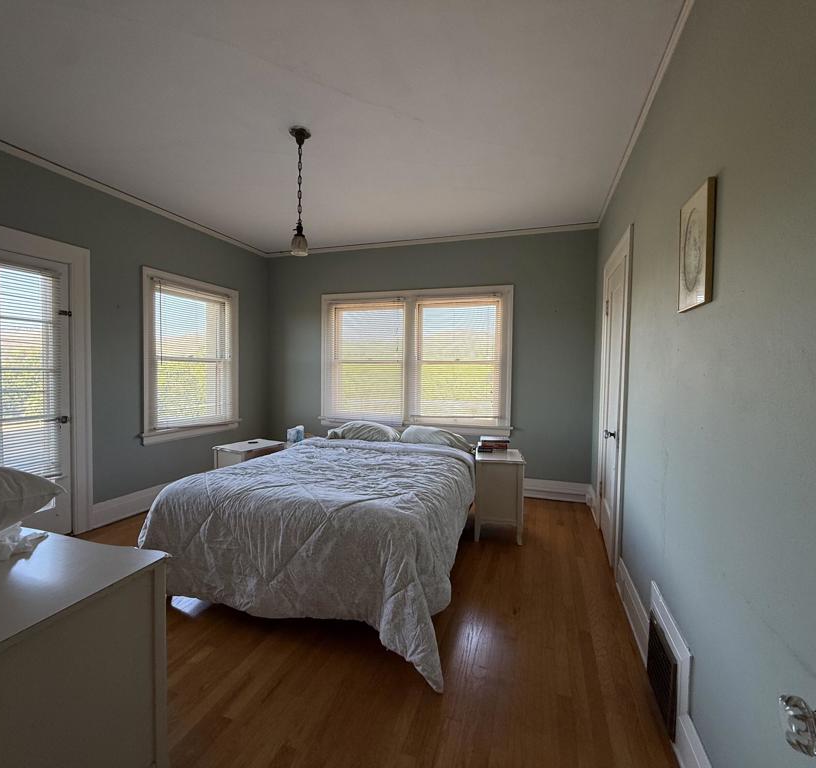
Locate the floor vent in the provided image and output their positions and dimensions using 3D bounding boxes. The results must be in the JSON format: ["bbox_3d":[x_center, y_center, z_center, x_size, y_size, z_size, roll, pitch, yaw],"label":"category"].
[{"bbox_3d":[0.985,1.104,1.591,0.030,0.300,0.360,1,2,18],"label":"floor vent"}]

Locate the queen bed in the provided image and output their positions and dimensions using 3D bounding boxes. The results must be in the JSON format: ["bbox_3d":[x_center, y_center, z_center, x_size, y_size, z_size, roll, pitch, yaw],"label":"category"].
[{"bbox_3d":[-0.441,0.834,2.827,1.740,0.630,1.870,1,2,18],"label":"queen bed"}]

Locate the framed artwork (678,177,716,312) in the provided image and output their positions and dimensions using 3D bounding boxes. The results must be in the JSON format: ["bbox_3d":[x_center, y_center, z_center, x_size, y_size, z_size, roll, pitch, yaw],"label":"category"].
[{"bbox_3d":[0.951,-0.439,1.366,0.027,0.370,0.240,1,2,18],"label":"framed artwork"}]

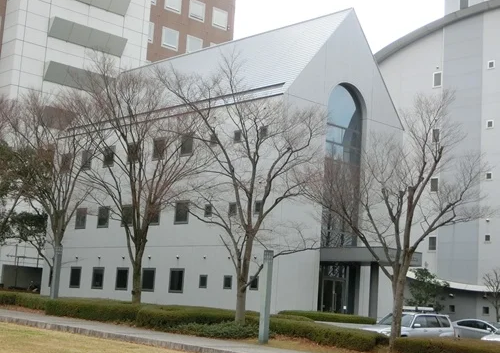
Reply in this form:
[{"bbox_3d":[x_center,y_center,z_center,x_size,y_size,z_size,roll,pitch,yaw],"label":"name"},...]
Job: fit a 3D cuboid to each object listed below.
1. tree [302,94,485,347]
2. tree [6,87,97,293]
[{"bbox_3d":[4.977,1.412,28.128,6.226,8.898,6.040,2,-9,10],"label":"tree"},{"bbox_3d":[-10.756,1.072,43.935,5.058,11.771,4.906,6,-9,-12],"label":"tree"}]

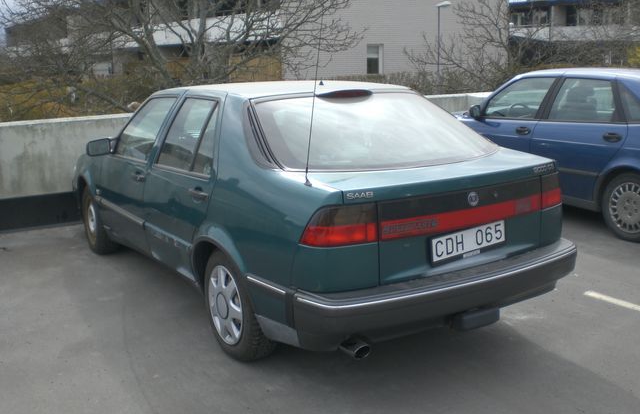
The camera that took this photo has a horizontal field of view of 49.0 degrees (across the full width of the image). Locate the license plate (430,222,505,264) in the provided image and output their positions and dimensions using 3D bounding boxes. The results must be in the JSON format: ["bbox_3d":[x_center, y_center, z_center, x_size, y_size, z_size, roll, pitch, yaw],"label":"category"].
[{"bbox_3d":[0.723,0.162,3.369,0.485,0.116,0.025,-12,14,-32],"label":"license plate"}]

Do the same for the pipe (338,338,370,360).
[{"bbox_3d":[0.145,0.627,3.146,0.070,0.070,0.150,-8,13,-32],"label":"pipe"}]

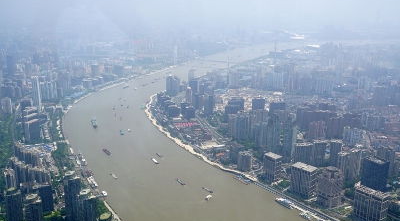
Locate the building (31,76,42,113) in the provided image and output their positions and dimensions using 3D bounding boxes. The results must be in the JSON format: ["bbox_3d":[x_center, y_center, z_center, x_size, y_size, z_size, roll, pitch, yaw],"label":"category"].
[{"bbox_3d":[-801.070,-82.290,2121.560,27.000,163.000,26.000,0,15,-2],"label":"building"}]

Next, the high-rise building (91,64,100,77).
[{"bbox_3d":[-732.830,-281.000,3036.240,44.000,84.000,28.000,0,15,0],"label":"high-rise building"}]

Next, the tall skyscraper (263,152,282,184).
[{"bbox_3d":[217.020,170.950,1288.270,32.300,74.000,42.100,-14,21,-42],"label":"tall skyscraper"}]

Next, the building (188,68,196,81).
[{"bbox_3d":[-50.800,-213.800,2687.000,30.700,93.100,32.000,3,16,10],"label":"building"}]

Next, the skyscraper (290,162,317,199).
[{"bbox_3d":[296.600,197.500,1232.000,36.900,76.800,60.900,-13,20,-41],"label":"skyscraper"}]

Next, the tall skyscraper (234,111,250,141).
[{"bbox_3d":[164.300,62.600,1657.600,50.700,108.800,28.000,3,16,10],"label":"tall skyscraper"}]

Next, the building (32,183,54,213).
[{"bbox_3d":[-396.250,221.690,1099.900,41.610,65.210,20.810,-7,17,-25],"label":"building"}]

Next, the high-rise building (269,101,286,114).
[{"bbox_3d":[336.970,10.790,1869.950,64.880,78.000,32.440,3,15,8],"label":"high-rise building"}]

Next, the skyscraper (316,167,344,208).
[{"bbox_3d":[344.260,201.080,1138.620,46.000,97.000,43.000,-12,20,-38],"label":"skyscraper"}]

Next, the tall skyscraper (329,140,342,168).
[{"bbox_3d":[437.290,139.540,1391.820,30.820,83.660,23.110,5,16,16],"label":"tall skyscraper"}]

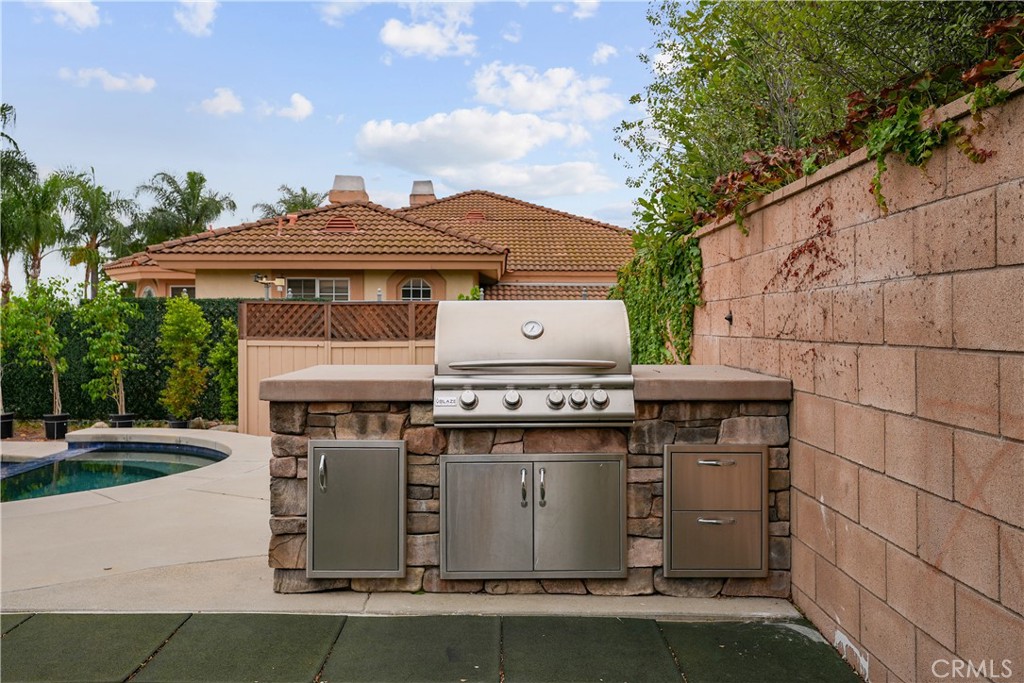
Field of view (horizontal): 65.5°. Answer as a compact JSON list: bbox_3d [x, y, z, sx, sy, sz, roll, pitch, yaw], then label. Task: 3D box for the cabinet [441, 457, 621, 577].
[{"bbox_3d":[0.093,0.742,3.370,0.783,0.525,0.110,0,1,0],"label":"cabinet"}]

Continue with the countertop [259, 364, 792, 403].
[{"bbox_3d":[0.055,0.200,3.800,2.210,0.090,0.980,0,1,0],"label":"countertop"}]

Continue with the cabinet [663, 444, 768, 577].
[{"bbox_3d":[0.855,0.712,3.510,0.435,0.556,0.400,0,1,0],"label":"cabinet"}]

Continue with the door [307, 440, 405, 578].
[{"bbox_3d":[-0.655,0.711,3.360,0.409,0.578,0.090,0,1,0],"label":"door"}]

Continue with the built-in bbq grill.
[{"bbox_3d":[0.090,0.090,3.550,0.826,0.550,0.650,0,1,0],"label":"built-in bbq grill"}]

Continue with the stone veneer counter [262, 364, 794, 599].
[{"bbox_3d":[0.055,0.610,3.810,2.210,0.915,0.980,0,1,0],"label":"stone veneer counter"}]

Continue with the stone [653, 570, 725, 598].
[{"bbox_3d":[0.752,1.030,3.400,0.305,0.125,0.090,0,1,0],"label":"stone"}]

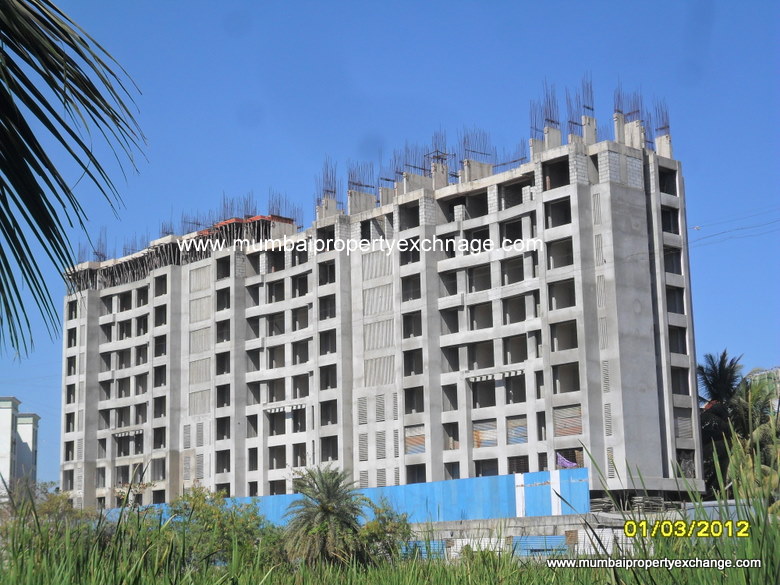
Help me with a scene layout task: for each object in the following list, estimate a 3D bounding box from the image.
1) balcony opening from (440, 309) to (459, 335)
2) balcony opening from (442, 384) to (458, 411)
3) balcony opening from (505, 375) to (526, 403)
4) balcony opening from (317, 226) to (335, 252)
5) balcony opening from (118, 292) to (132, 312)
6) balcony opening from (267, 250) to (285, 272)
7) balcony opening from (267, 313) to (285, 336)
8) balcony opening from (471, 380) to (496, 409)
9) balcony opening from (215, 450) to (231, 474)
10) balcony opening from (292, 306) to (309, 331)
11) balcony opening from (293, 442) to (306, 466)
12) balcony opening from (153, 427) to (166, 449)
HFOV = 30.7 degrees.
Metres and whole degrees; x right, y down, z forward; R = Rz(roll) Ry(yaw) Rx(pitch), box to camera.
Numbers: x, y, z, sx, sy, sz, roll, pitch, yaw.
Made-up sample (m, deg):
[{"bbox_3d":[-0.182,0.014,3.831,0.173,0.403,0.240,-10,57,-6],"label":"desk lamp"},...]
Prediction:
[{"bbox_3d":[4.794,2.245,108.347,0.700,1.933,1.976,9,-15,-42],"label":"balcony opening"},{"bbox_3d":[4.876,8.276,110.780,0.500,2.040,1.630,9,-15,-43],"label":"balcony opening"},{"bbox_3d":[9.217,7.073,102.660,0.450,1.962,1.982,9,-15,-42],"label":"balcony opening"},{"bbox_3d":[-5.058,-4.383,119.654,0.800,2.191,2.355,9,-15,-42],"label":"balcony opening"},{"bbox_3d":[-27.139,0.985,146.923,0.500,2.020,2.290,9,-15,-43],"label":"balcony opening"},{"bbox_3d":[-9.853,-2.835,127.336,0.800,2.180,2.516,9,-15,-42],"label":"balcony opening"},{"bbox_3d":[-9.794,2.794,123.700,0.450,1.991,2.417,9,-15,-42],"label":"balcony opening"},{"bbox_3d":[7.391,7.764,108.819,0.500,2.160,2.380,9,-15,-43],"label":"balcony opening"},{"bbox_3d":[-15.021,15.442,129.289,0.300,2.009,2.094,9,-15,-42],"label":"balcony opening"},{"bbox_3d":[-7.719,2.372,125.590,0.500,2.030,2.100,9,-15,-43],"label":"balcony opening"},{"bbox_3d":[-7.508,13.761,120.329,0.350,1.904,1.784,9,-15,-42],"label":"balcony opening"},{"bbox_3d":[-22.020,14.069,137.143,0.500,2.040,1.970,9,-15,-43],"label":"balcony opening"}]

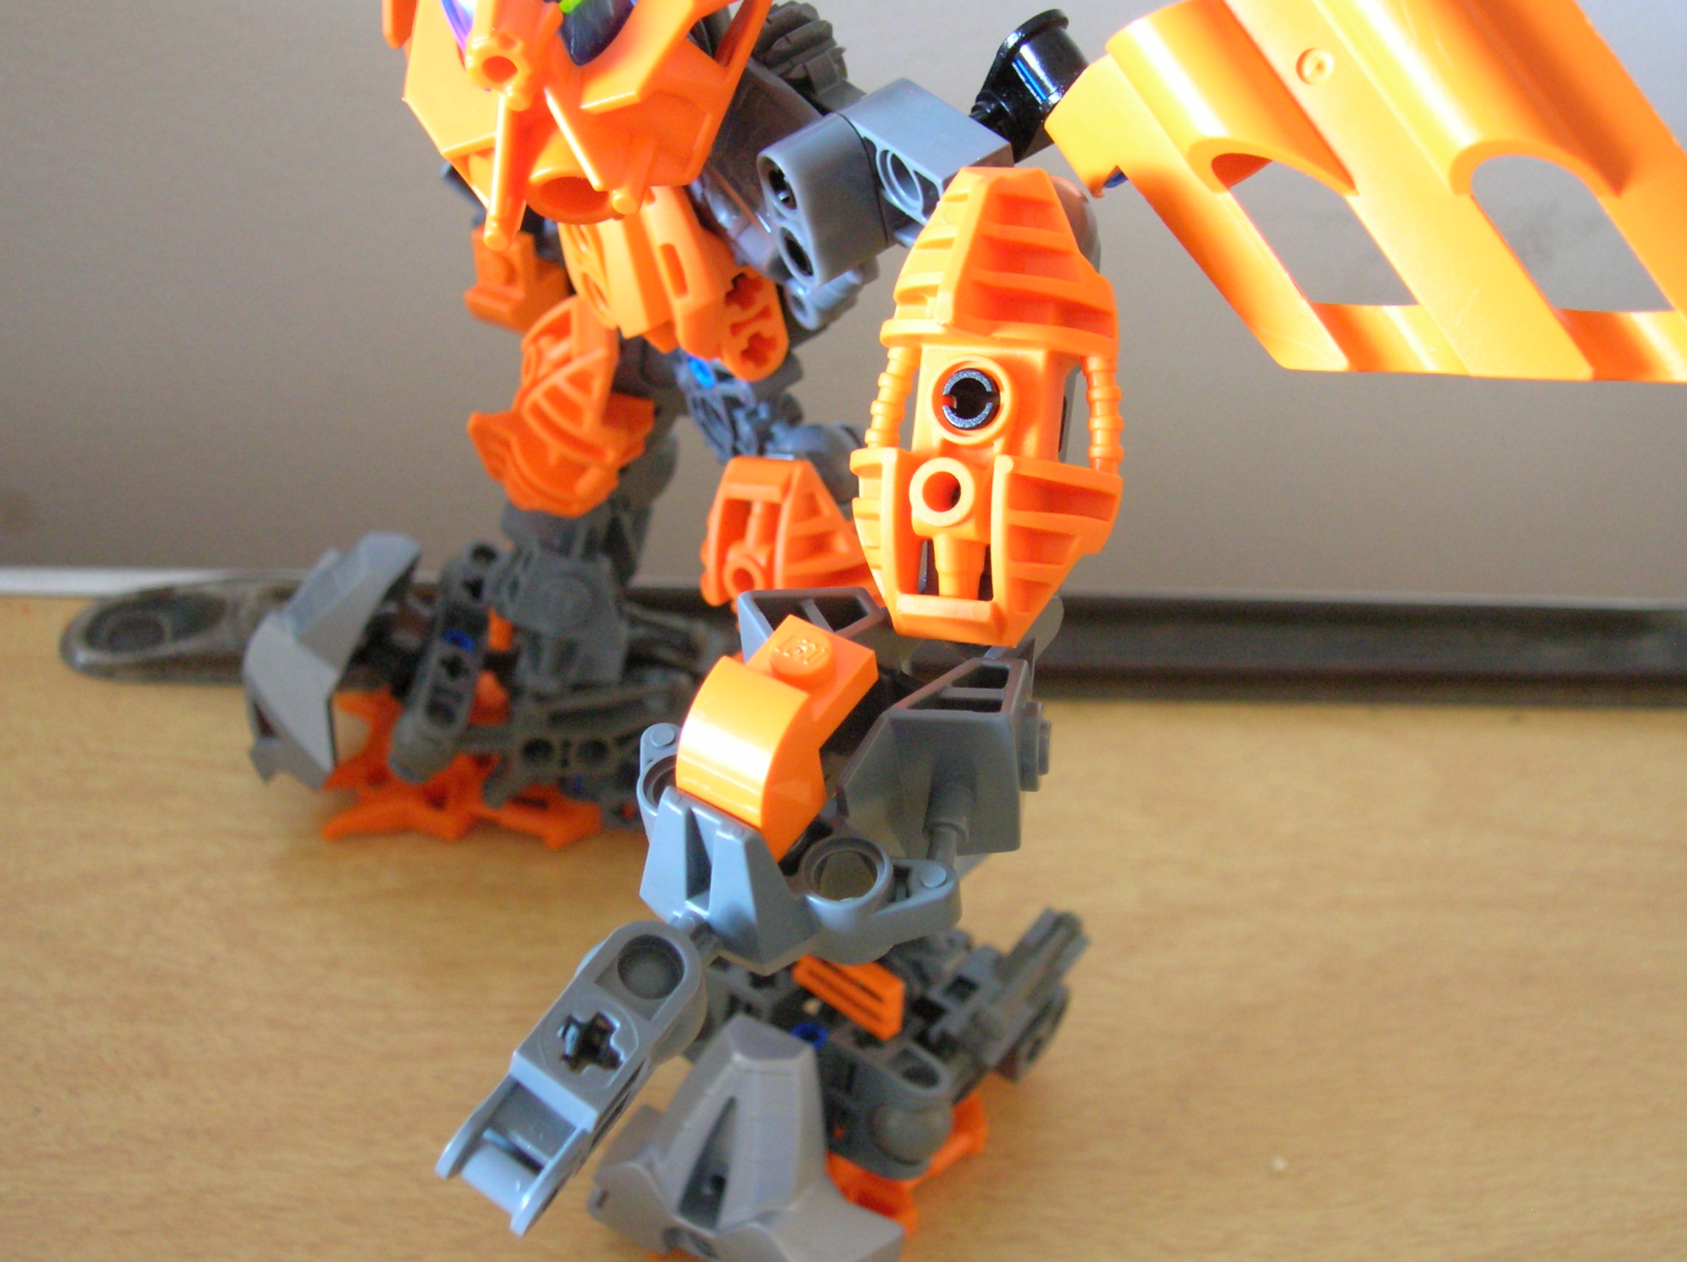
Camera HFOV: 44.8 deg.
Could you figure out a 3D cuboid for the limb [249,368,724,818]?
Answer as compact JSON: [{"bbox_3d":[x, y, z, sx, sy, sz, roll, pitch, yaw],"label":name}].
[{"bbox_3d":[-0.053,-0.013,0.292,0.074,0.072,0.045,2,33,1],"label":"limb"}]

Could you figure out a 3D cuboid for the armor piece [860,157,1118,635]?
[{"bbox_3d":[0.012,-0.019,0.171,0.024,0.039,0.013,4,2,25],"label":"armor piece"}]

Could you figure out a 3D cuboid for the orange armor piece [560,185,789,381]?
[{"bbox_3d":[-0.020,-0.042,0.236,0.030,0.029,0.016,9,34,33],"label":"orange armor piece"}]

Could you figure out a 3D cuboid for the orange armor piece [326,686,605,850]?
[{"bbox_3d":[-0.057,0.019,0.302,0.043,0.013,0.031,2,43,1],"label":"orange armor piece"}]

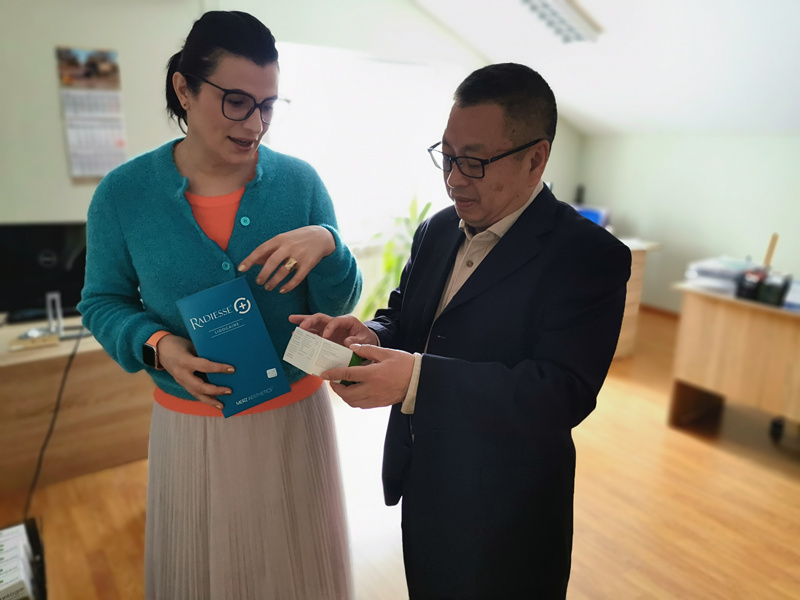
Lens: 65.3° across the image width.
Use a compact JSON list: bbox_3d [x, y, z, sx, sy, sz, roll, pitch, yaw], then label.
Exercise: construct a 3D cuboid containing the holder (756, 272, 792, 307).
[{"bbox_3d":[1.713,-0.048,2.851,0.098,0.120,0.098,-10,18,-34],"label":"holder"}]

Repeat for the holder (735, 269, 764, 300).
[{"bbox_3d":[1.660,-0.069,2.933,0.090,0.120,0.095,-10,18,-34],"label":"holder"}]

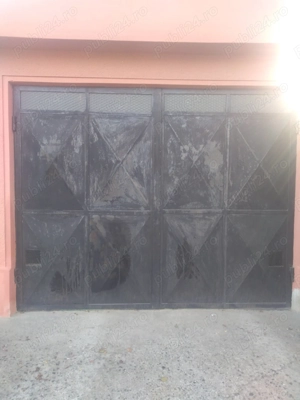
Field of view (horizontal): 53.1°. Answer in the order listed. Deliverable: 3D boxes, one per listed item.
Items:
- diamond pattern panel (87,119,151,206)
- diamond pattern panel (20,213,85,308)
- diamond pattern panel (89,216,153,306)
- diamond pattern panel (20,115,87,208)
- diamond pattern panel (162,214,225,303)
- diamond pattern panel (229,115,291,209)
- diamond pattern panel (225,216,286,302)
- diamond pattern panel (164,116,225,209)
[{"bbox_3d":[-0.334,-0.422,3.412,0.725,1.040,0.040,0,3,-2],"label":"diamond pattern panel"},{"bbox_3d":[-1.114,0.696,3.436,0.725,1.063,0.040,0,3,-2],"label":"diamond pattern panel"},{"bbox_3d":[-0.339,0.689,3.461,0.735,1.047,0.040,0,3,-2],"label":"diamond pattern panel"},{"bbox_3d":[-1.098,-0.430,3.387,0.715,1.100,0.040,0,3,-2],"label":"diamond pattern panel"},{"bbox_3d":[0.495,0.694,3.488,0.700,1.055,0.040,0,3,-2],"label":"diamond pattern panel"},{"bbox_3d":[1.263,-0.440,3.462,0.723,1.078,0.040,0,3,-2],"label":"diamond pattern panel"},{"bbox_3d":[1.246,0.687,3.512,0.710,1.039,0.040,0,3,-2],"label":"diamond pattern panel"},{"bbox_3d":[0.510,-0.426,3.439,0.690,1.048,0.040,0,3,-2],"label":"diamond pattern panel"}]

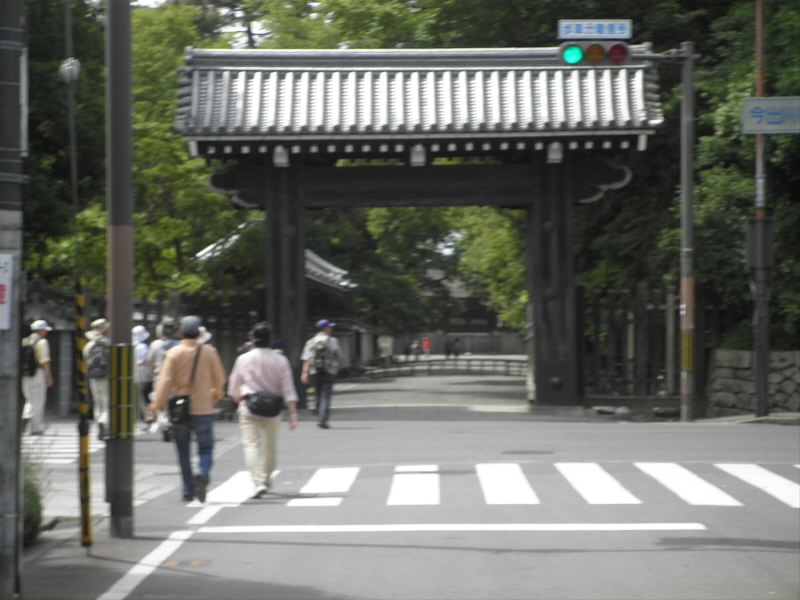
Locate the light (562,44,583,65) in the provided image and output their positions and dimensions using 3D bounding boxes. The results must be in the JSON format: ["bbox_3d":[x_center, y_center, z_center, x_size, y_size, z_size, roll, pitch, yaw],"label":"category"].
[{"bbox_3d":[2.815,-3.983,40.500,0.360,0.350,0.270,0,-1,2],"label":"light"}]

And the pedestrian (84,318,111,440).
[{"bbox_3d":[-4.276,1.120,35.400,0.520,1.716,0.500,-1,-1,20],"label":"pedestrian"}]

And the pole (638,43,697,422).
[{"bbox_3d":[4.330,-1.093,40.400,0.970,6.150,0.220,0,-1,2],"label":"pole"}]

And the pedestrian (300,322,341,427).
[{"bbox_3d":[-1.223,1.153,38.900,0.600,1.699,0.500,-1,-1,11],"label":"pedestrian"}]

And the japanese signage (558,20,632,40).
[{"bbox_3d":[3.172,-4.381,40.500,1.180,0.310,0.060,0,-1,2],"label":"japanese signage"}]

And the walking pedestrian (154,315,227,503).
[{"bbox_3d":[-1.930,0.997,23.000,0.640,1.700,0.500,0,-1,0],"label":"walking pedestrian"}]

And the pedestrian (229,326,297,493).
[{"bbox_3d":[-1.296,1.040,23.700,0.640,1.662,0.500,0,-1,3],"label":"pedestrian"}]

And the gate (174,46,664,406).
[{"bbox_3d":[0.340,-1.270,44.100,8.450,6.450,3.200,0,-1,2],"label":"gate"}]

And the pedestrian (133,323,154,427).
[{"bbox_3d":[-4.054,1.205,39.300,0.480,1.606,0.480,0,-1,-45],"label":"pedestrian"}]

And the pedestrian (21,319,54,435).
[{"bbox_3d":[-5.381,1.153,37.000,0.550,1.712,0.520,0,-1,-41],"label":"pedestrian"}]

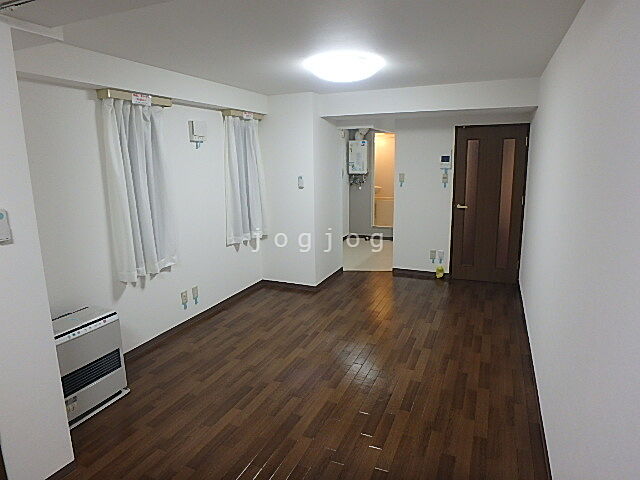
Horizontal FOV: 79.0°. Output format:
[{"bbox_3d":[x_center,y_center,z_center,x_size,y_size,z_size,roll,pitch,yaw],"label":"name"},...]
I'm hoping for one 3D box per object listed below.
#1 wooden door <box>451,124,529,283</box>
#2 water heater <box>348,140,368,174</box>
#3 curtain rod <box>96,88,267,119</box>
[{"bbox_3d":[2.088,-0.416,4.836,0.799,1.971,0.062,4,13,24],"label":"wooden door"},{"bbox_3d":[0.757,-1.588,7.467,0.346,0.615,0.187,4,13,24],"label":"water heater"},{"bbox_3d":[-1.118,-1.223,3.631,0.129,0.065,2.021,4,13,24],"label":"curtain rod"}]

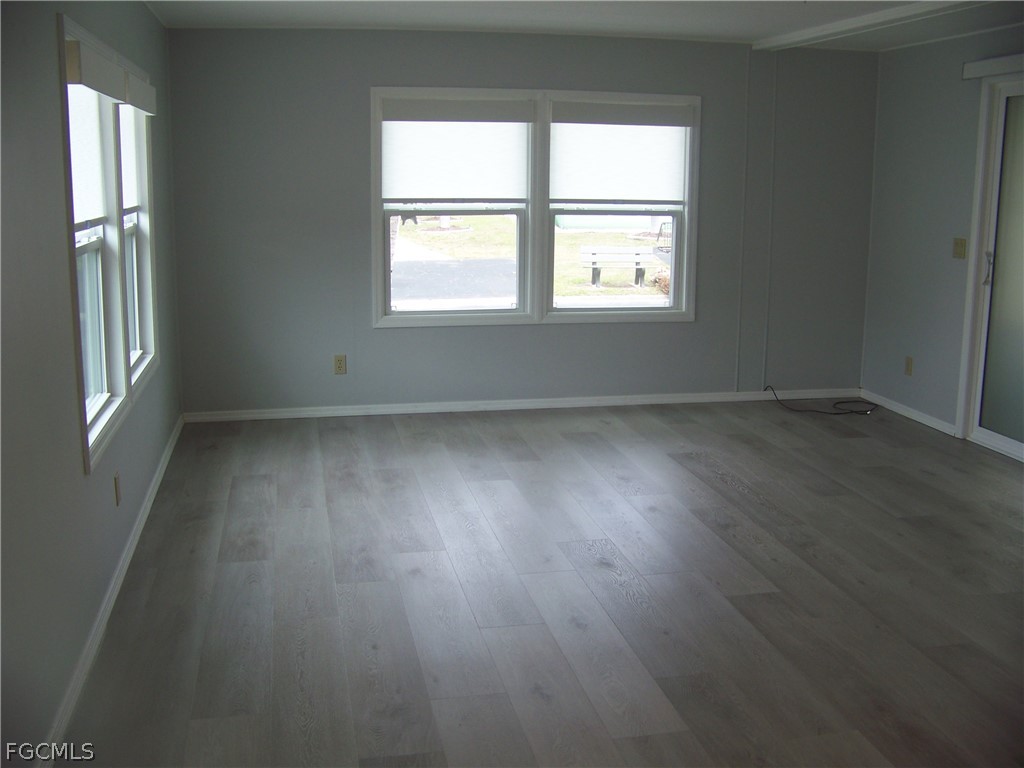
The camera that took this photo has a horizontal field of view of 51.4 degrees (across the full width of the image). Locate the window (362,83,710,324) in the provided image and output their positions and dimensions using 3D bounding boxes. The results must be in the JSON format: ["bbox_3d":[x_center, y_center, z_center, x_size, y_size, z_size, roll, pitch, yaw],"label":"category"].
[{"bbox_3d":[0.163,-1.073,6.487,2.022,1.405,0.100,-2,12,-12],"label":"window"}]

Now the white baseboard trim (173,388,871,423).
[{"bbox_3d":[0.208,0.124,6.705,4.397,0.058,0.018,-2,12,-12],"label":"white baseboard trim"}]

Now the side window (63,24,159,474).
[{"bbox_3d":[-1.563,-0.596,4.180,0.100,1.419,2.009,-2,12,-12],"label":"side window"}]

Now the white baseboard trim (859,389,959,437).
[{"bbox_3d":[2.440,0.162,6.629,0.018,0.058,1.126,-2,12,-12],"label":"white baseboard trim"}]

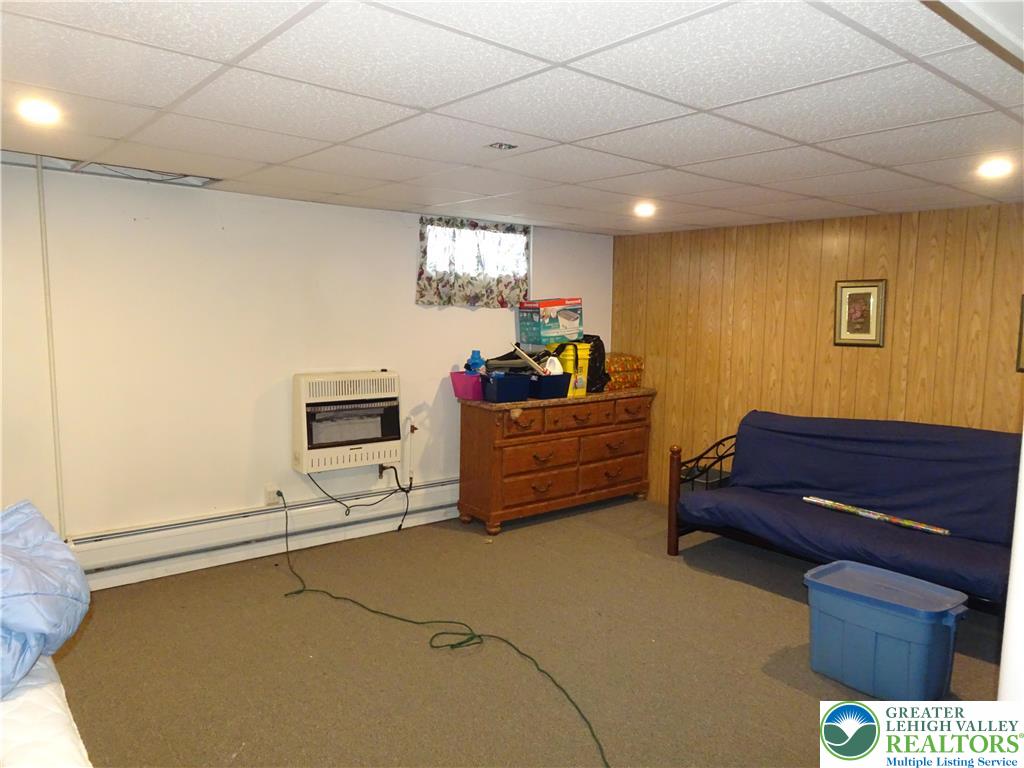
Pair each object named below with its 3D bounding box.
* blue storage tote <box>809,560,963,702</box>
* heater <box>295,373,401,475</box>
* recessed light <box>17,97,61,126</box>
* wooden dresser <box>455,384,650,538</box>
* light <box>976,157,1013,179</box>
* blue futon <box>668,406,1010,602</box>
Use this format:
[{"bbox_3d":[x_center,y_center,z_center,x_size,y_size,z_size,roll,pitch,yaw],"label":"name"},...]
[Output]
[{"bbox_3d":[1.555,1.055,2.983,0.375,0.427,0.570,-4,8,-43],"label":"blue storage tote"},{"bbox_3d":[-1.031,0.220,4.488,0.657,0.601,0.176,-4,8,-39],"label":"heater"},{"bbox_3d":[-1.577,-0.911,2.365,0.145,0.030,0.145,-4,8,-39],"label":"recessed light"},{"bbox_3d":[0.363,0.520,5.383,1.610,0.912,0.465,-4,8,-39],"label":"wooden dresser"},{"bbox_3d":[1.953,-0.879,2.874,0.145,0.030,0.145,-4,8,-39],"label":"light"},{"bbox_3d":[1.982,0.713,3.955,0.886,0.905,2.067,-4,8,-39],"label":"blue futon"}]

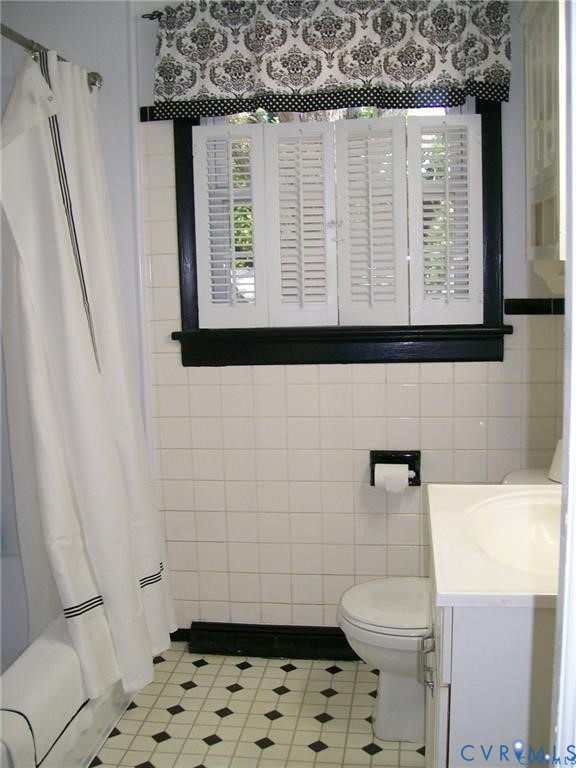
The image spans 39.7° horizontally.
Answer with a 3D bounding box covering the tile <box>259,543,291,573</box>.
[{"bbox_3d":[-0.045,0.599,2.749,0.108,0.108,0.009,-1,7,8],"label":"tile"}]

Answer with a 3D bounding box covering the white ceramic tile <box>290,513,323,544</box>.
[{"bbox_3d":[0.062,0.489,2.720,0.108,0.108,0.010,-1,8,8],"label":"white ceramic tile"}]

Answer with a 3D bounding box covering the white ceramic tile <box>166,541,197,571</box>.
[{"bbox_3d":[-0.366,0.599,2.786,0.108,0.108,0.009,0,8,8],"label":"white ceramic tile"}]

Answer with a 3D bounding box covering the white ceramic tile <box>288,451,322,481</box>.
[{"bbox_3d":[0.056,0.275,2.704,0.109,0.108,0.009,0,7,8],"label":"white ceramic tile"}]

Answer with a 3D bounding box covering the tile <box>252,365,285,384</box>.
[{"bbox_3d":[-0.062,-0.035,2.661,0.108,0.070,0.010,-1,8,8],"label":"tile"}]

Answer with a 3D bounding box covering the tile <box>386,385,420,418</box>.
[{"bbox_3d":[0.377,0.054,2.628,0.109,0.108,0.009,0,7,8],"label":"tile"}]

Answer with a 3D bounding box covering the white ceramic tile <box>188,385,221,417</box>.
[{"bbox_3d":[-0.279,0.057,2.711,0.108,0.108,0.009,0,7,7],"label":"white ceramic tile"}]

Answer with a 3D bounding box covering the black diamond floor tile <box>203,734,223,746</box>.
[{"bbox_3d":[-0.207,0.986,2.204,0.041,0.006,0.041,-7,9,-37],"label":"black diamond floor tile"}]

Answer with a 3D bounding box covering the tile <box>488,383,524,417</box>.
[{"bbox_3d":[0.704,0.051,2.580,0.109,0.108,0.009,0,7,8],"label":"tile"}]

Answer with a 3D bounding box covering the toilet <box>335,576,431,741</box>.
[{"bbox_3d":[0.481,0.620,2.195,0.700,0.710,0.460,0,8,8],"label":"toilet"}]

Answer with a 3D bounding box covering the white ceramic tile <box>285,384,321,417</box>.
[{"bbox_3d":[0.051,0.057,2.651,0.108,0.108,0.010,0,9,8],"label":"white ceramic tile"}]

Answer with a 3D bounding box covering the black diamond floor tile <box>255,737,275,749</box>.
[{"bbox_3d":[-0.065,1.018,2.256,0.042,0.008,0.042,-7,9,-36],"label":"black diamond floor tile"}]

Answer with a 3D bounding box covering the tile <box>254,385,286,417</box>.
[{"bbox_3d":[-0.059,0.056,2.682,0.108,0.108,0.009,-1,7,8],"label":"tile"}]

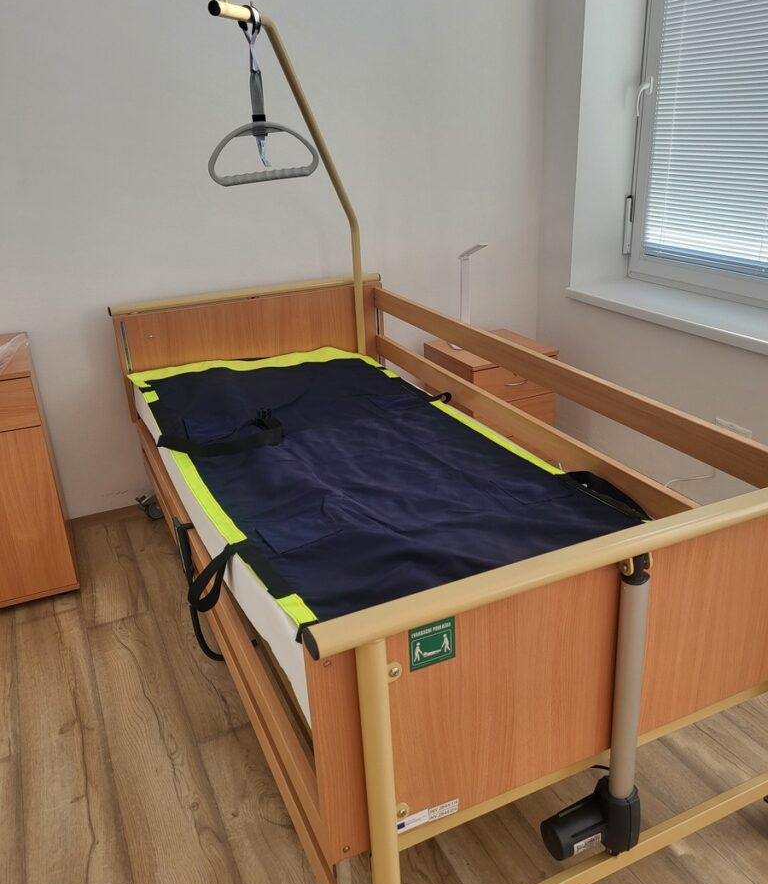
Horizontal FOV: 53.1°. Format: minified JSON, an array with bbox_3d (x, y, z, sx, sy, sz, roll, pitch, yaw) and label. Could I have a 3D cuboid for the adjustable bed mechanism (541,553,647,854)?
[{"bbox_3d":[0.341,0.453,1.218,0.210,0.618,0.092,-12,25,-21],"label":"adjustable bed mechanism"}]

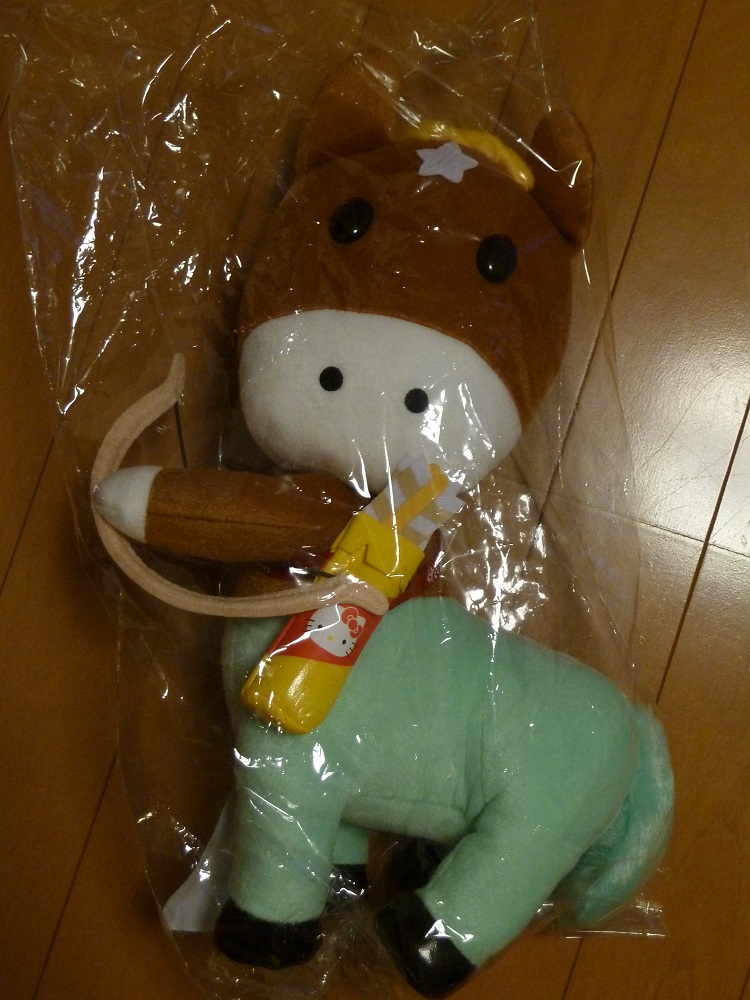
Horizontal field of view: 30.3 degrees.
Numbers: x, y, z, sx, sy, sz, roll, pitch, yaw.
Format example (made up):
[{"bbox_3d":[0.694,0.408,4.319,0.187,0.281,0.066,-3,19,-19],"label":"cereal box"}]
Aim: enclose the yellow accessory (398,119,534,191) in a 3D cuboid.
[{"bbox_3d":[0.039,-0.149,0.597,0.060,0.017,0.020,19,96,1],"label":"yellow accessory"}]

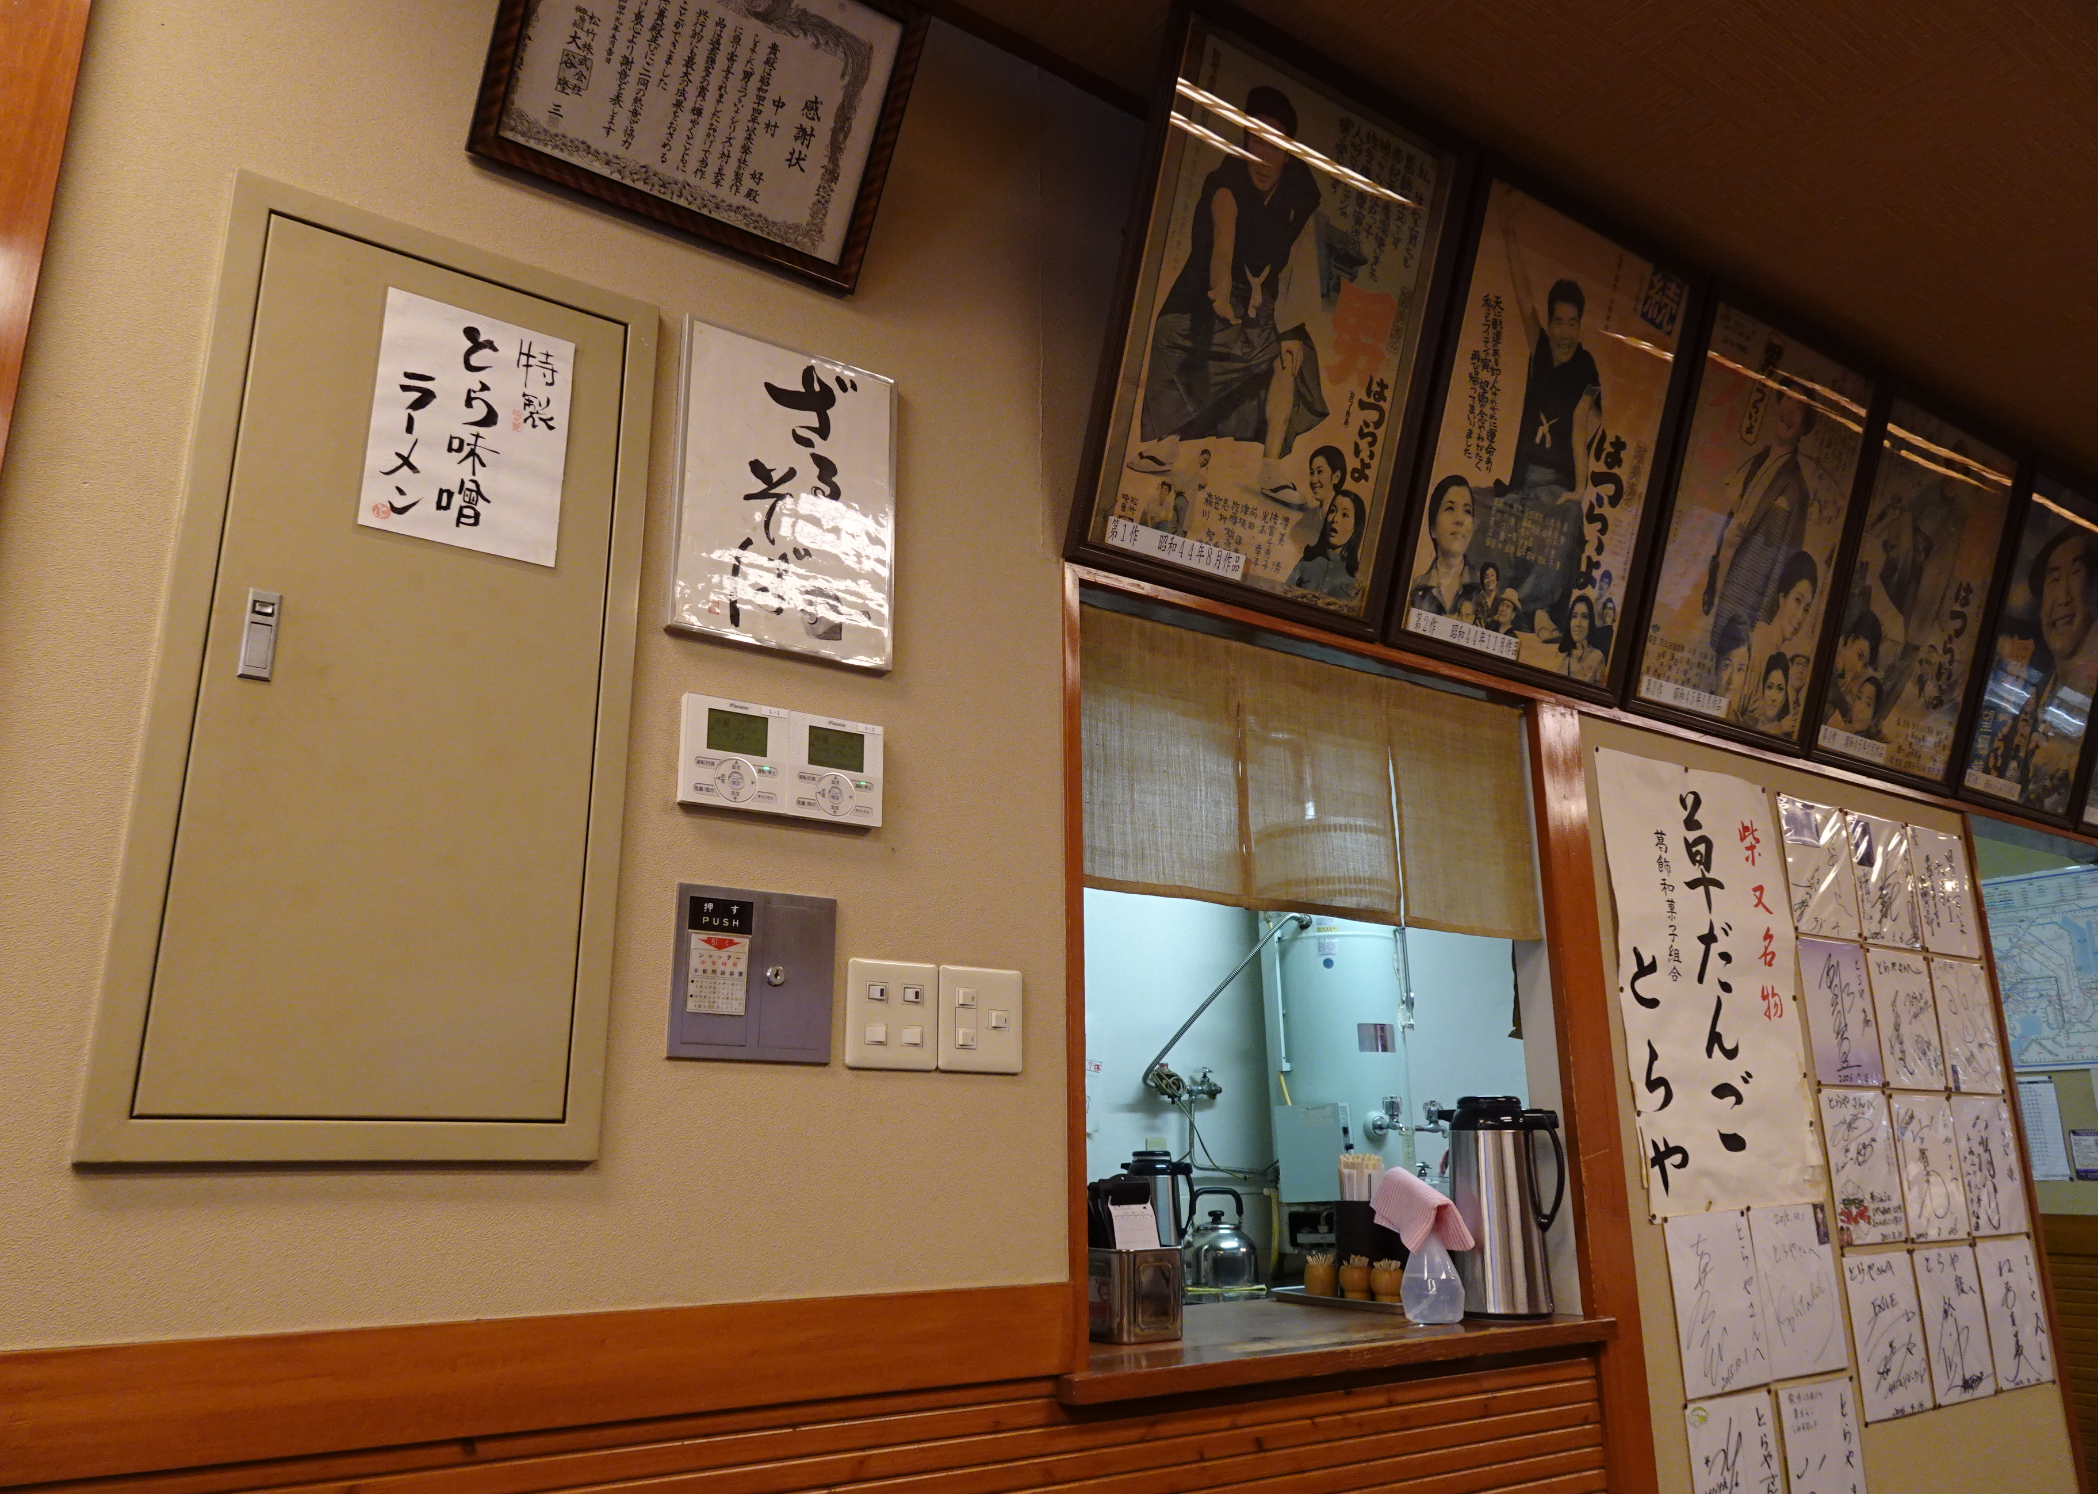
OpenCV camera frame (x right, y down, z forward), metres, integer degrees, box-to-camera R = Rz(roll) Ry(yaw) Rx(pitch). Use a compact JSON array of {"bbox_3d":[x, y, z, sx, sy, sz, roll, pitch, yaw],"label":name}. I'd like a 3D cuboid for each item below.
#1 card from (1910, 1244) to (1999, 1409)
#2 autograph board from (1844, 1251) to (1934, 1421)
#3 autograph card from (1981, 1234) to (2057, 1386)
[{"bbox_3d":[1.749,1.110,2.800,0.242,0.272,0.005,10,-19,-33],"label":"card"},{"bbox_3d":[1.540,1.073,2.660,0.242,0.272,0.005,10,-19,-33],"label":"autograph board"},{"bbox_3d":[1.957,1.145,2.940,0.242,0.272,0.005,10,-19,-33],"label":"autograph card"}]

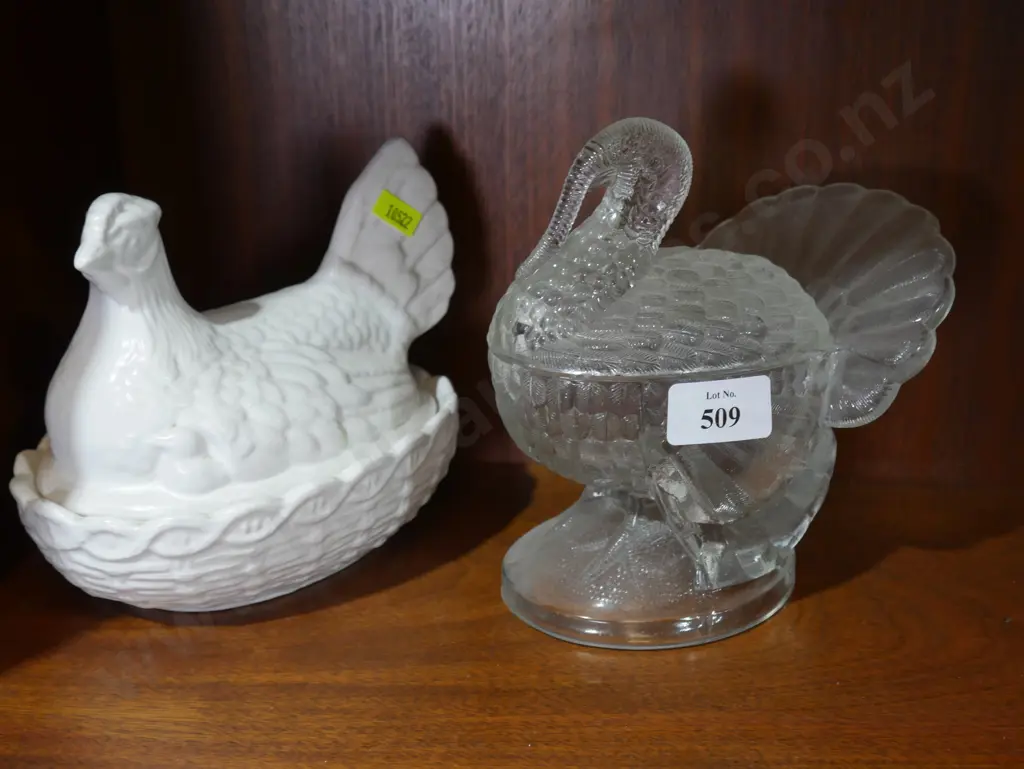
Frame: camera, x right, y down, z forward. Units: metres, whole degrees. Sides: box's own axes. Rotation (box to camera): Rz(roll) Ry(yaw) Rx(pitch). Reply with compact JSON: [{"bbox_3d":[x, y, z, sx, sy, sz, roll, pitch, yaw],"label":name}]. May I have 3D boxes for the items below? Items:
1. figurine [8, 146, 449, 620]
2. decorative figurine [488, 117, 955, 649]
[{"bbox_3d":[-0.107,-0.008,0.544,0.146,0.165,0.205,13,22,38],"label":"figurine"},{"bbox_3d":[0.066,-0.011,0.518,0.170,0.184,0.132,-13,21,-35],"label":"decorative figurine"}]

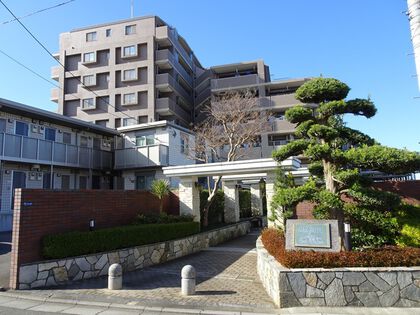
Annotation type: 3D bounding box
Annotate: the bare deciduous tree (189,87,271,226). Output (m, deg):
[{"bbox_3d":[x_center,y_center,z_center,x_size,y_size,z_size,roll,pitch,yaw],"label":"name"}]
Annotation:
[{"bbox_3d":[0.822,0.044,11.082,3.050,5.095,2.700,-2,-7,0],"label":"bare deciduous tree"}]

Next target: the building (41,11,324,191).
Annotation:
[{"bbox_3d":[-2.435,-4.677,39.126,33.000,22.700,14.800,-3,-8,14],"label":"building"}]

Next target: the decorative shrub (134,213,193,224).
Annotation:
[{"bbox_3d":[-1.294,1.991,8.520,0.700,0.680,1.900,-8,-10,40],"label":"decorative shrub"}]

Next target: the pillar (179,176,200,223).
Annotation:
[{"bbox_3d":[-0.667,1.537,9.673,0.500,1.860,0.500,-5,-8,27],"label":"pillar"}]

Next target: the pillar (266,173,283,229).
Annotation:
[{"bbox_3d":[1.949,1.287,8.313,0.500,1.860,0.500,-5,-8,27],"label":"pillar"}]

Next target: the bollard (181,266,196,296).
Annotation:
[{"bbox_3d":[-0.381,2.132,5.112,0.250,0.460,0.250,-2,-7,0],"label":"bollard"}]

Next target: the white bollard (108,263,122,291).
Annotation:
[{"bbox_3d":[-1.746,2.194,5.401,0.250,0.428,0.250,-2,-7,0],"label":"white bollard"}]

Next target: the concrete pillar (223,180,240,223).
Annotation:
[{"bbox_3d":[0.992,1.892,12.798,0.500,1.860,0.500,-5,-8,27],"label":"concrete pillar"}]

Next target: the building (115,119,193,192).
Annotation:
[{"bbox_3d":[-4.048,1.179,22.750,5.000,6.500,5.400,-5,-8,23],"label":"building"}]

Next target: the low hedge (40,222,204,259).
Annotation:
[{"bbox_3d":[-1.863,2.027,7.651,0.580,0.420,4.300,-7,-9,38],"label":"low hedge"}]

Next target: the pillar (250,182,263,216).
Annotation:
[{"bbox_3d":[2.544,2.224,15.724,0.500,1.860,0.500,-5,-8,27],"label":"pillar"}]

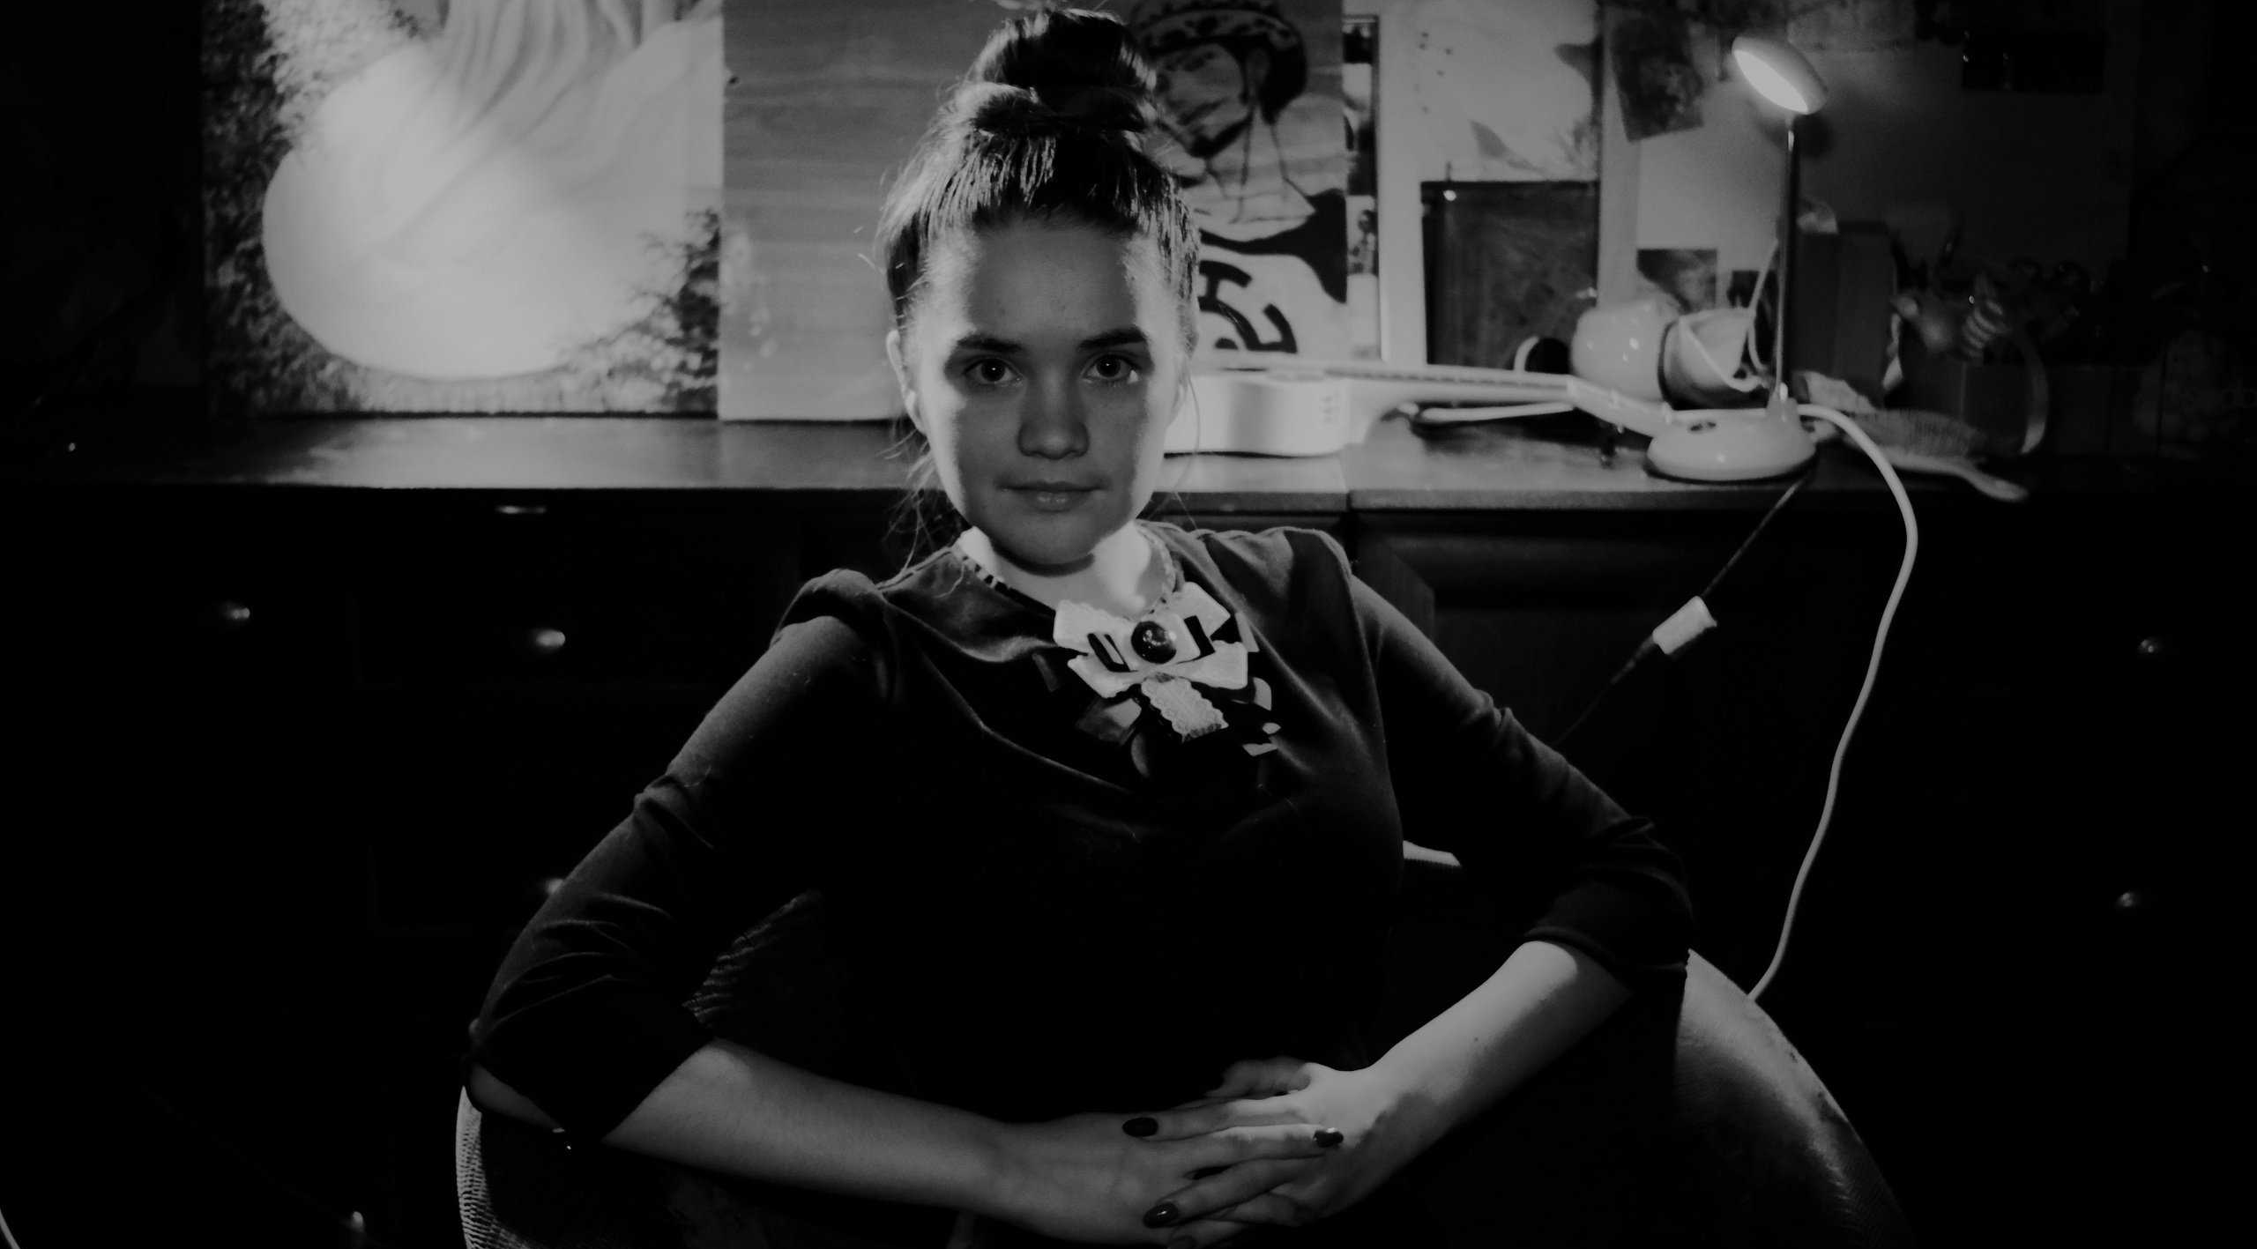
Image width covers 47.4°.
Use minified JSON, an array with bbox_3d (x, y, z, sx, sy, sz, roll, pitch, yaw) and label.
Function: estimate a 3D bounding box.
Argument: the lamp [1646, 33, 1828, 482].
[{"bbox_3d":[0.466,-0.283,1.966,0.143,0.330,0.127,-3,12,-15],"label":"lamp"}]

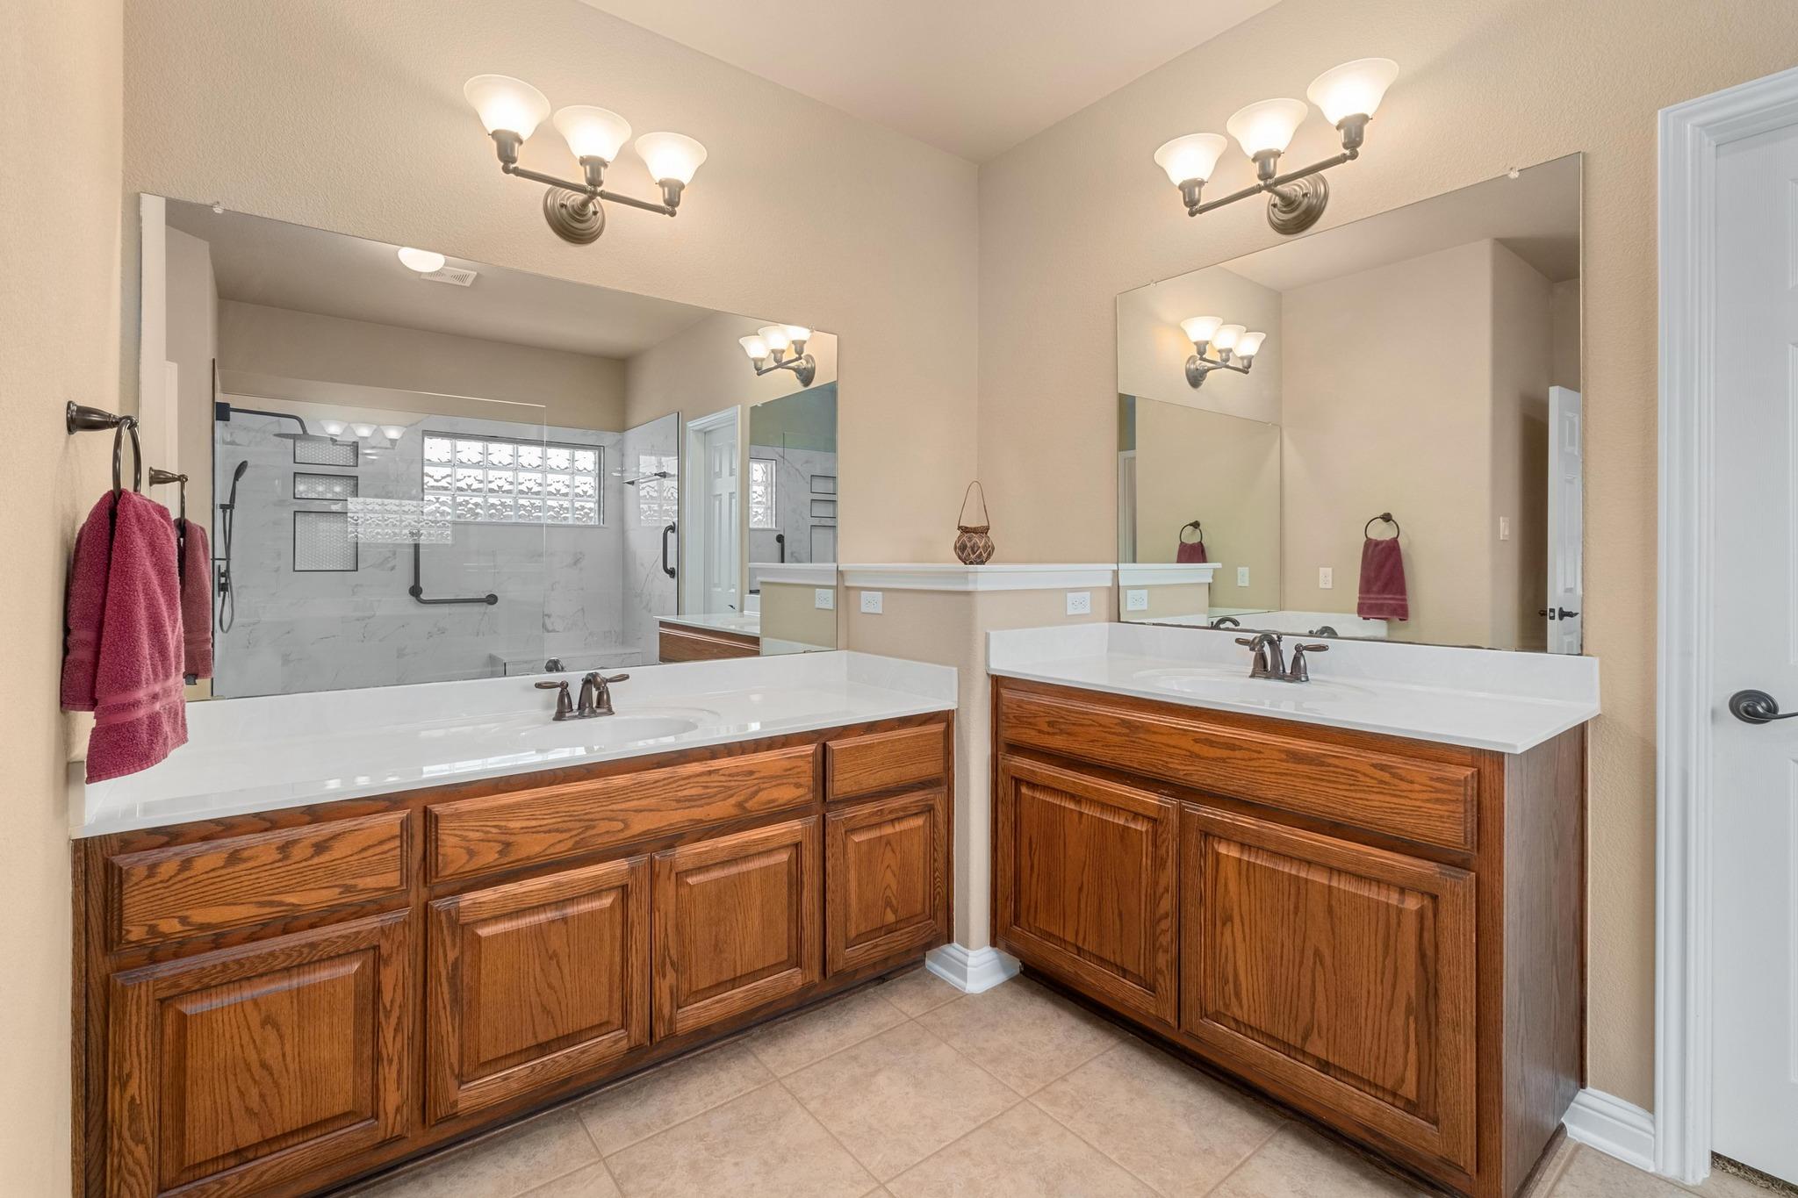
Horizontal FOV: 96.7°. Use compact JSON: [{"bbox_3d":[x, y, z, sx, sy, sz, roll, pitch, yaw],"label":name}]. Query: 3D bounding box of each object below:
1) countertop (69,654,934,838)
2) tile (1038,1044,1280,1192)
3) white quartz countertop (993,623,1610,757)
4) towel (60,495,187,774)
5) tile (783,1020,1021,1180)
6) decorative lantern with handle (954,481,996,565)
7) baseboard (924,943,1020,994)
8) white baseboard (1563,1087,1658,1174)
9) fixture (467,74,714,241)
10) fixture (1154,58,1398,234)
[{"bbox_3d":[-0.704,0.266,1.980,1.814,0.117,0.556,-2,3,-38],"label":"countertop"},{"bbox_3d":[0.567,1.140,1.773,0.396,0.010,0.402,-2,3,-38],"label":"tile"},{"bbox_3d":[0.863,0.169,1.985,0.558,0.124,1.242,-2,3,-38],"label":"white quartz countertop"},{"bbox_3d":[-1.181,0.045,1.231,0.130,0.422,0.255,-2,3,-38],"label":"towel"},{"bbox_3d":[0.003,1.136,1.840,0.402,0.010,0.402,-2,3,-38],"label":"tile"},{"bbox_3d":[0.262,-0.263,2.760,0.140,0.292,0.140,0,2,0],"label":"decorative lantern with handle"},{"bbox_3d":[0.222,1.052,2.377,0.187,0.107,0.198,-2,3,-38],"label":"baseboard"},{"bbox_3d":[1.465,1.087,1.655,0.018,0.107,0.147,-2,3,-38],"label":"white baseboard"},{"bbox_3d":[-0.801,-1.099,2.103,0.615,0.265,0.244,-2,3,-38],"label":"fixture"},{"bbox_3d":[0.977,-1.116,2.093,0.245,0.270,0.615,-2,3,-38],"label":"fixture"}]

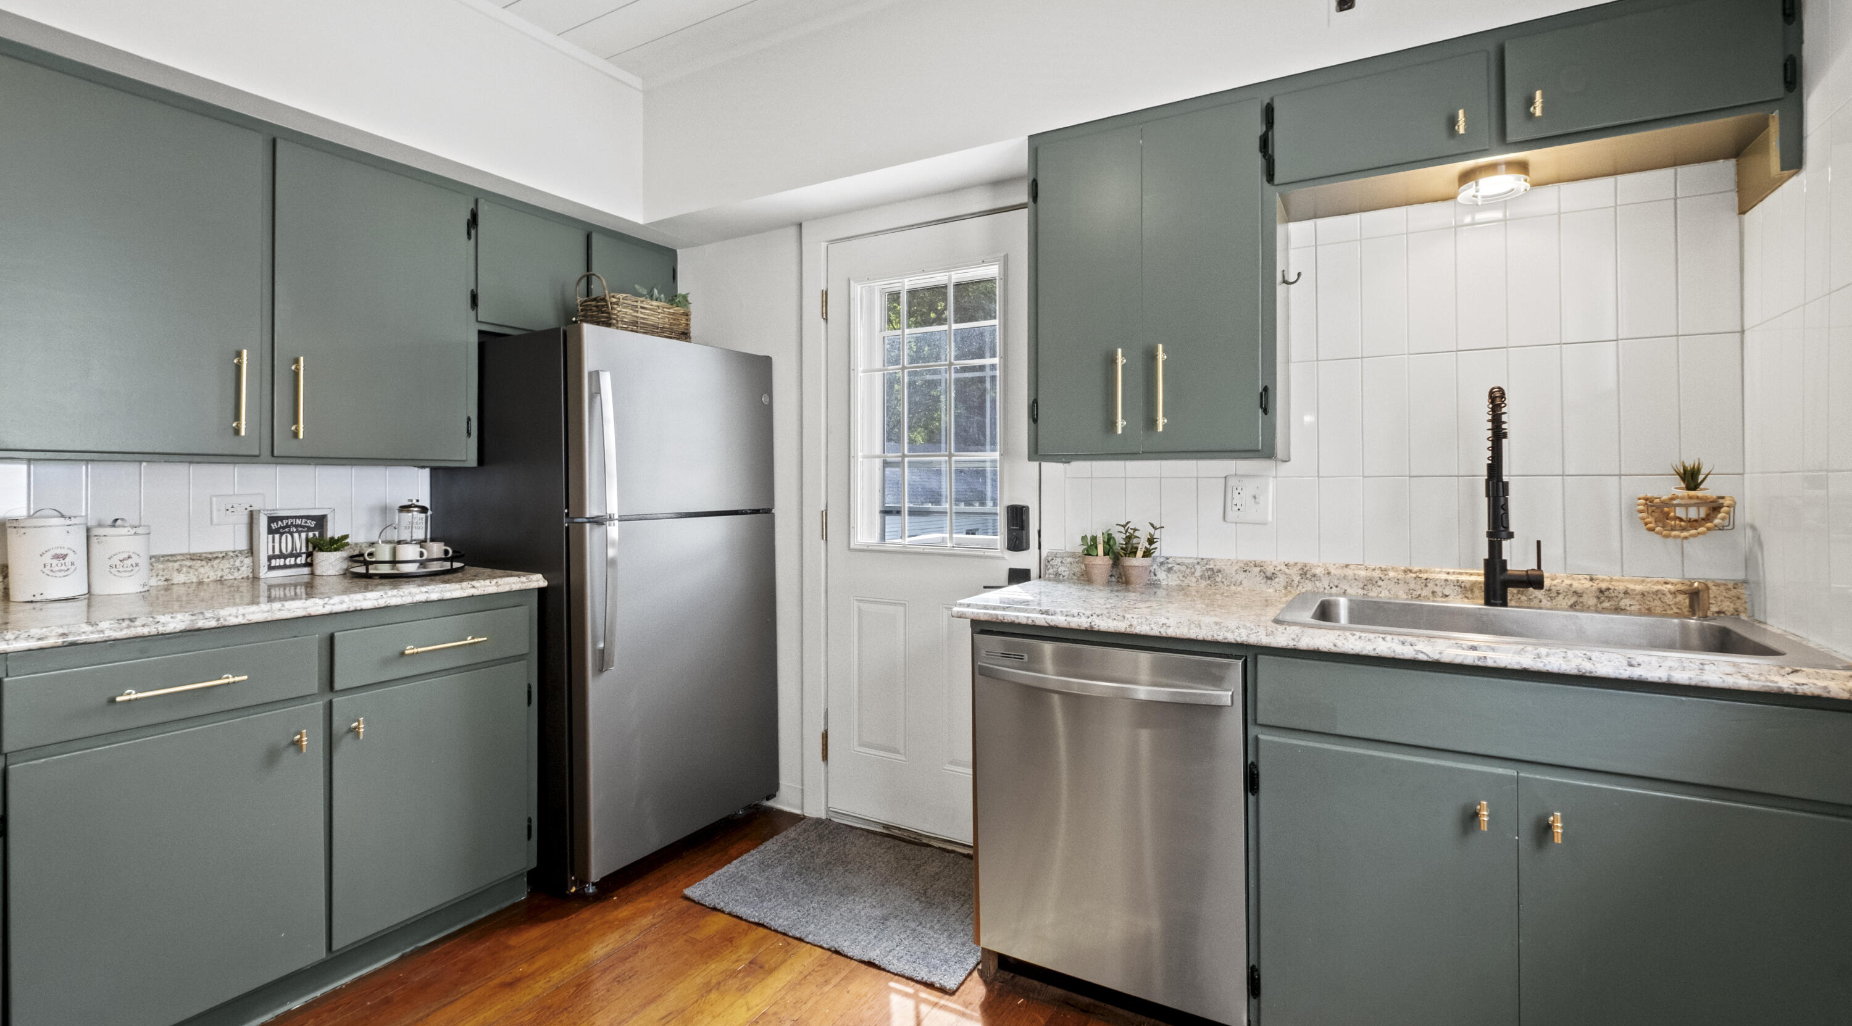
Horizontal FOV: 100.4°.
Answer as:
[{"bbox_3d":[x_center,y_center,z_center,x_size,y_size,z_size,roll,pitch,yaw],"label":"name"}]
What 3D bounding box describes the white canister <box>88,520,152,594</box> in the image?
[{"bbox_3d":[-2.053,0.110,1.968,0.107,0.188,0.107,1,1,31],"label":"white canister"}]

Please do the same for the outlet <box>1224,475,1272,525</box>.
[{"bbox_3d":[0.894,-0.036,2.137,0.123,0.130,0.012,1,1,28],"label":"outlet"}]

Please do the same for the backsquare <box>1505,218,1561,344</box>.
[{"bbox_3d":[1.415,-0.538,1.794,0.100,0.300,0.010,0,1,29],"label":"backsquare"}]

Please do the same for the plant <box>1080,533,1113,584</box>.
[{"bbox_3d":[0.487,0.130,2.182,0.097,0.146,0.090,0,1,29],"label":"plant"}]

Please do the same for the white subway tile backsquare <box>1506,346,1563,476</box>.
[{"bbox_3d":[1.444,-0.241,1.829,0.101,0.305,0.010,1,1,28],"label":"white subway tile backsquare"}]

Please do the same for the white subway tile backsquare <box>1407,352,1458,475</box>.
[{"bbox_3d":[1.278,-0.246,1.945,0.102,0.305,0.010,0,1,28],"label":"white subway tile backsquare"}]

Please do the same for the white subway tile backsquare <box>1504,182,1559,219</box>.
[{"bbox_3d":[1.415,-0.719,1.799,0.098,0.063,0.010,0,1,30],"label":"white subway tile backsquare"}]

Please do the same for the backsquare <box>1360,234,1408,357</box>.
[{"bbox_3d":[1.158,-0.545,1.949,0.100,0.302,0.010,0,1,30],"label":"backsquare"}]

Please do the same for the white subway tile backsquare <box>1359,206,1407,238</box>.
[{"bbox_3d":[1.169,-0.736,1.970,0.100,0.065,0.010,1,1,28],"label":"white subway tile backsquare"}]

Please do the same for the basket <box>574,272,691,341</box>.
[{"bbox_3d":[-0.985,-0.665,2.625,0.190,0.200,0.340,0,1,30],"label":"basket"}]

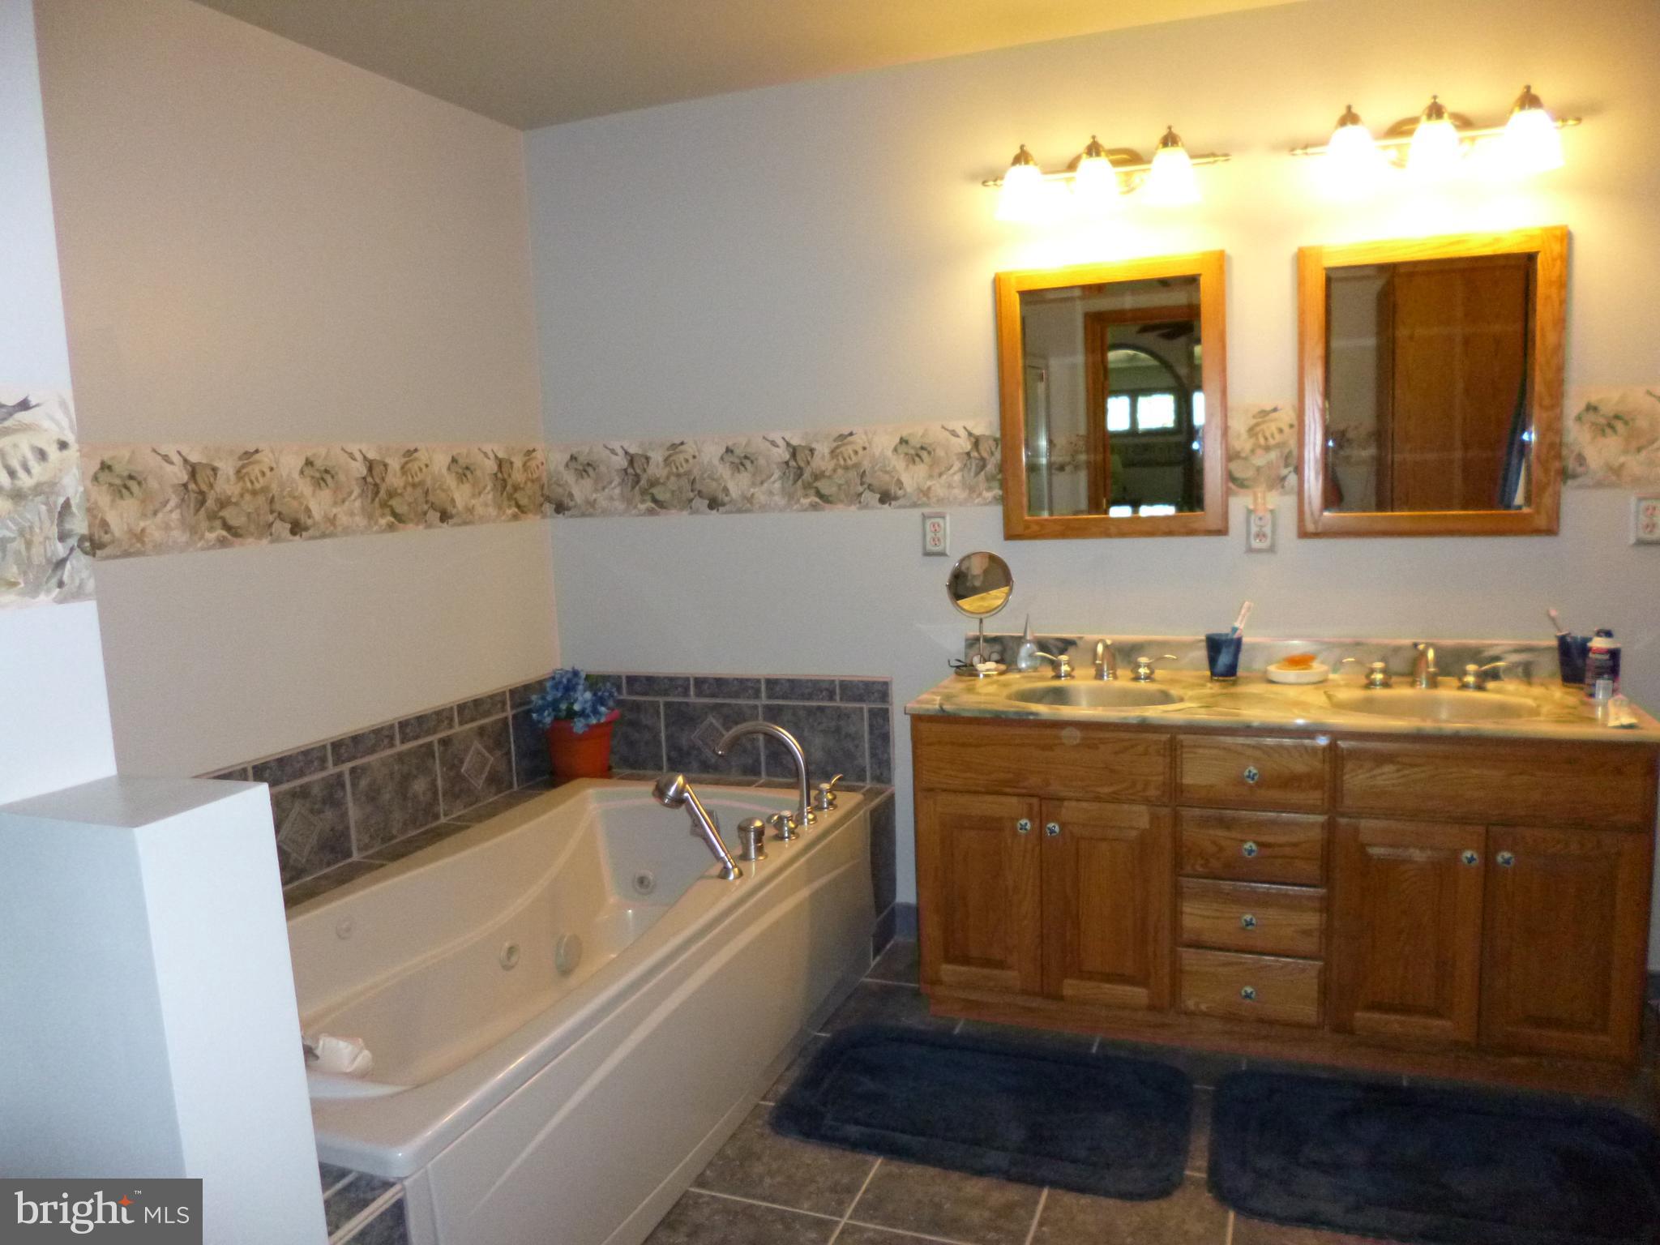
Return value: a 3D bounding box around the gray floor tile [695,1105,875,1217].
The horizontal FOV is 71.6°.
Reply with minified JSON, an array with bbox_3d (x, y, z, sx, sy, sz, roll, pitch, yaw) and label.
[{"bbox_3d":[-0.066,1.056,2.267,0.328,0.010,0.328,1,8,22],"label":"gray floor tile"}]

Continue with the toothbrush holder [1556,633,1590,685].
[{"bbox_3d":[1.722,0.090,2.647,0.088,0.116,0.088,0,8,21],"label":"toothbrush holder"}]

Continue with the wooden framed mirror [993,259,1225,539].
[{"bbox_3d":[0.703,-0.554,2.895,0.558,0.680,0.030,1,8,22],"label":"wooden framed mirror"}]

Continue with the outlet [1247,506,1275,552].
[{"bbox_3d":[1.054,-0.227,2.811,0.069,0.115,0.010,1,8,22],"label":"outlet"}]

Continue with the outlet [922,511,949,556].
[{"bbox_3d":[0.288,-0.239,3.121,0.069,0.115,0.010,1,8,22],"label":"outlet"}]

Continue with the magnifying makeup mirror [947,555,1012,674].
[{"bbox_3d":[0.410,-0.025,3.111,0.180,0.332,0.140,-2,7,3],"label":"magnifying makeup mirror"}]

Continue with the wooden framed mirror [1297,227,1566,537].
[{"bbox_3d":[1.414,-0.552,2.734,0.557,0.697,0.030,0,8,21],"label":"wooden framed mirror"}]

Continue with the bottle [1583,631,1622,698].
[{"bbox_3d":[1.616,0.086,2.401,0.062,0.138,0.060,4,10,42],"label":"bottle"}]

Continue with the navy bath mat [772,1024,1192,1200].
[{"bbox_3d":[0.328,1.004,2.424,0.815,0.025,0.505,1,8,22],"label":"navy bath mat"}]

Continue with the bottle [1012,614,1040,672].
[{"bbox_3d":[0.532,0.058,3.109,0.052,0.159,0.052,0,8,21],"label":"bottle"}]

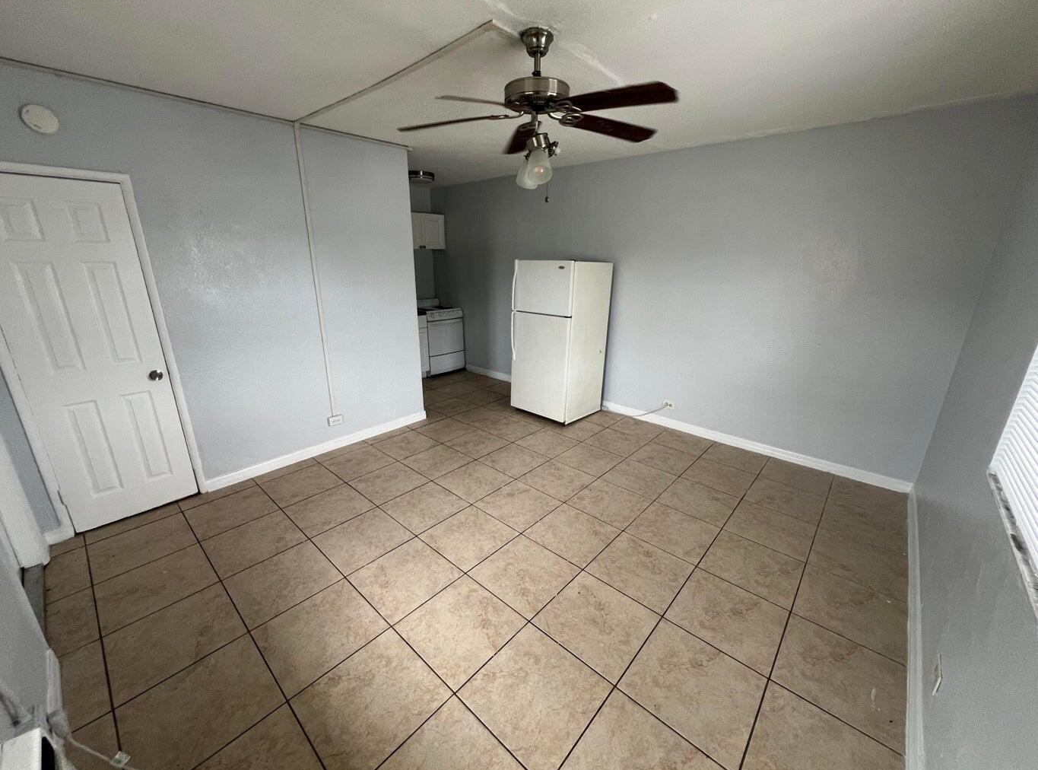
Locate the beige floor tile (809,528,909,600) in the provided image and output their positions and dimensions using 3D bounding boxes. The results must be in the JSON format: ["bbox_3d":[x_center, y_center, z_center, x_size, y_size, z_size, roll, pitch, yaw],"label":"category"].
[{"bbox_3d":[1.975,1.026,2.276,0.425,0.015,0.450,15,23,39],"label":"beige floor tile"}]

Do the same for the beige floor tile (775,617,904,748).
[{"bbox_3d":[1.335,1.201,1.621,0.406,0.012,0.448,15,22,40],"label":"beige floor tile"}]

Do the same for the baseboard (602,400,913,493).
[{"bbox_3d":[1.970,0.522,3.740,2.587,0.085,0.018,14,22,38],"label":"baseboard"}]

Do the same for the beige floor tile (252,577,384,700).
[{"bbox_3d":[-0.887,1.100,1.752,0.440,0.010,0.440,15,22,39],"label":"beige floor tile"}]

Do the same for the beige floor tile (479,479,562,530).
[{"bbox_3d":[-0.001,0.824,2.695,0.440,0.010,0.440,15,22,39],"label":"beige floor tile"}]

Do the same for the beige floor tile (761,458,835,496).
[{"bbox_3d":[2.262,0.740,3.193,0.452,0.010,0.452,15,22,40],"label":"beige floor tile"}]

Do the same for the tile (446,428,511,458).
[{"bbox_3d":[-0.382,0.568,3.687,0.452,0.010,0.452,15,22,40],"label":"tile"}]

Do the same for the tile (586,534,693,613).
[{"bbox_3d":[0.674,1.033,2.191,0.446,0.015,0.446,15,22,39],"label":"tile"}]

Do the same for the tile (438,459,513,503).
[{"bbox_3d":[-0.353,0.754,3.054,0.446,0.015,0.446,15,22,39],"label":"tile"}]

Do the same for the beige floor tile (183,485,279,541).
[{"bbox_3d":[-1.941,0.855,2.655,0.452,0.010,0.452,15,22,40],"label":"beige floor tile"}]

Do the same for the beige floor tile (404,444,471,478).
[{"bbox_3d":[-0.701,0.661,3.368,0.450,0.015,0.450,15,23,39],"label":"beige floor tile"}]

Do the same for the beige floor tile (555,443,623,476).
[{"bbox_3d":[0.617,0.656,3.422,0.452,0.010,0.452,15,22,40],"label":"beige floor tile"}]

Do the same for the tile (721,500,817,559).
[{"bbox_3d":[1.598,0.910,2.480,0.440,0.010,0.440,15,22,39],"label":"tile"}]

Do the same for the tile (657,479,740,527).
[{"bbox_3d":[1.312,0.843,2.846,0.450,0.015,0.450,15,23,39],"label":"tile"}]

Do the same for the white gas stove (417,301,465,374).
[{"bbox_3d":[-1.289,-0.722,5.882,0.650,1.050,0.630,15,22,39],"label":"white gas stove"}]

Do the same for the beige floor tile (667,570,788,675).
[{"bbox_3d":[1.014,1.117,1.891,0.450,0.012,0.450,15,22,40],"label":"beige floor tile"}]

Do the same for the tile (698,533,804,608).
[{"bbox_3d":[1.320,1.020,2.207,0.452,0.010,0.452,15,22,40],"label":"tile"}]

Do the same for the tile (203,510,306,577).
[{"bbox_3d":[-1.617,0.957,2.387,0.450,0.015,0.450,15,23,39],"label":"tile"}]

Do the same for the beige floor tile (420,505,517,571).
[{"bbox_3d":[-0.311,0.942,2.439,0.446,0.015,0.446,15,22,39],"label":"beige floor tile"}]

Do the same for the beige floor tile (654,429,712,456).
[{"bbox_3d":[1.598,0.552,3.792,0.450,0.015,0.420,15,23,39],"label":"beige floor tile"}]

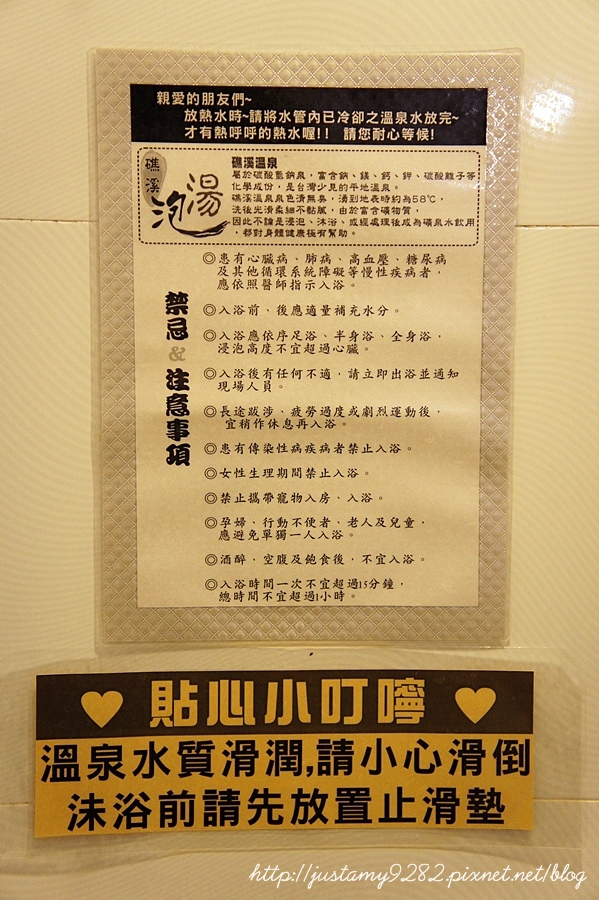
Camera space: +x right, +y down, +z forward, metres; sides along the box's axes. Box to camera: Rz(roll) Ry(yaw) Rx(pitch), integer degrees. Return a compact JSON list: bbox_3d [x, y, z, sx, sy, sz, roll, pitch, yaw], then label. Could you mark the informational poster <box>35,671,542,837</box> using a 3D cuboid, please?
[{"bbox_3d":[-0.007,0.159,0.703,0.260,0.086,0.003,0,7,-2],"label":"informational poster"}]

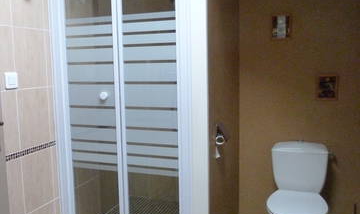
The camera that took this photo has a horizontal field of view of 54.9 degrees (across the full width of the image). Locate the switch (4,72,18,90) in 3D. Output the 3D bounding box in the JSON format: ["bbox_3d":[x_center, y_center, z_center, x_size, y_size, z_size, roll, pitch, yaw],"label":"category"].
[{"bbox_3d":[-0.871,-0.140,1.792,0.012,0.081,0.075,2,7,20],"label":"switch"}]

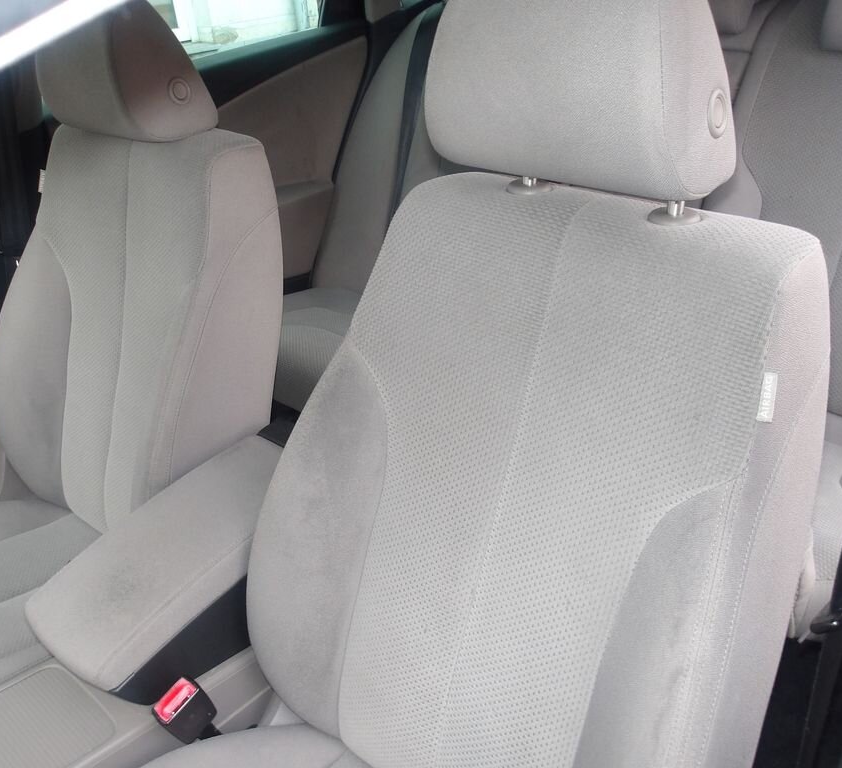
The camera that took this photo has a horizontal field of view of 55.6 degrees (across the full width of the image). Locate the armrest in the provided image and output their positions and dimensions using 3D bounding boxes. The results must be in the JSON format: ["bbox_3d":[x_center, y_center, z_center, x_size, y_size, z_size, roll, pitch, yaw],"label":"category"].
[{"bbox_3d":[-0.285,0.201,0.962,0.172,0.065,0.350,23,49,39],"label":"armrest"}]

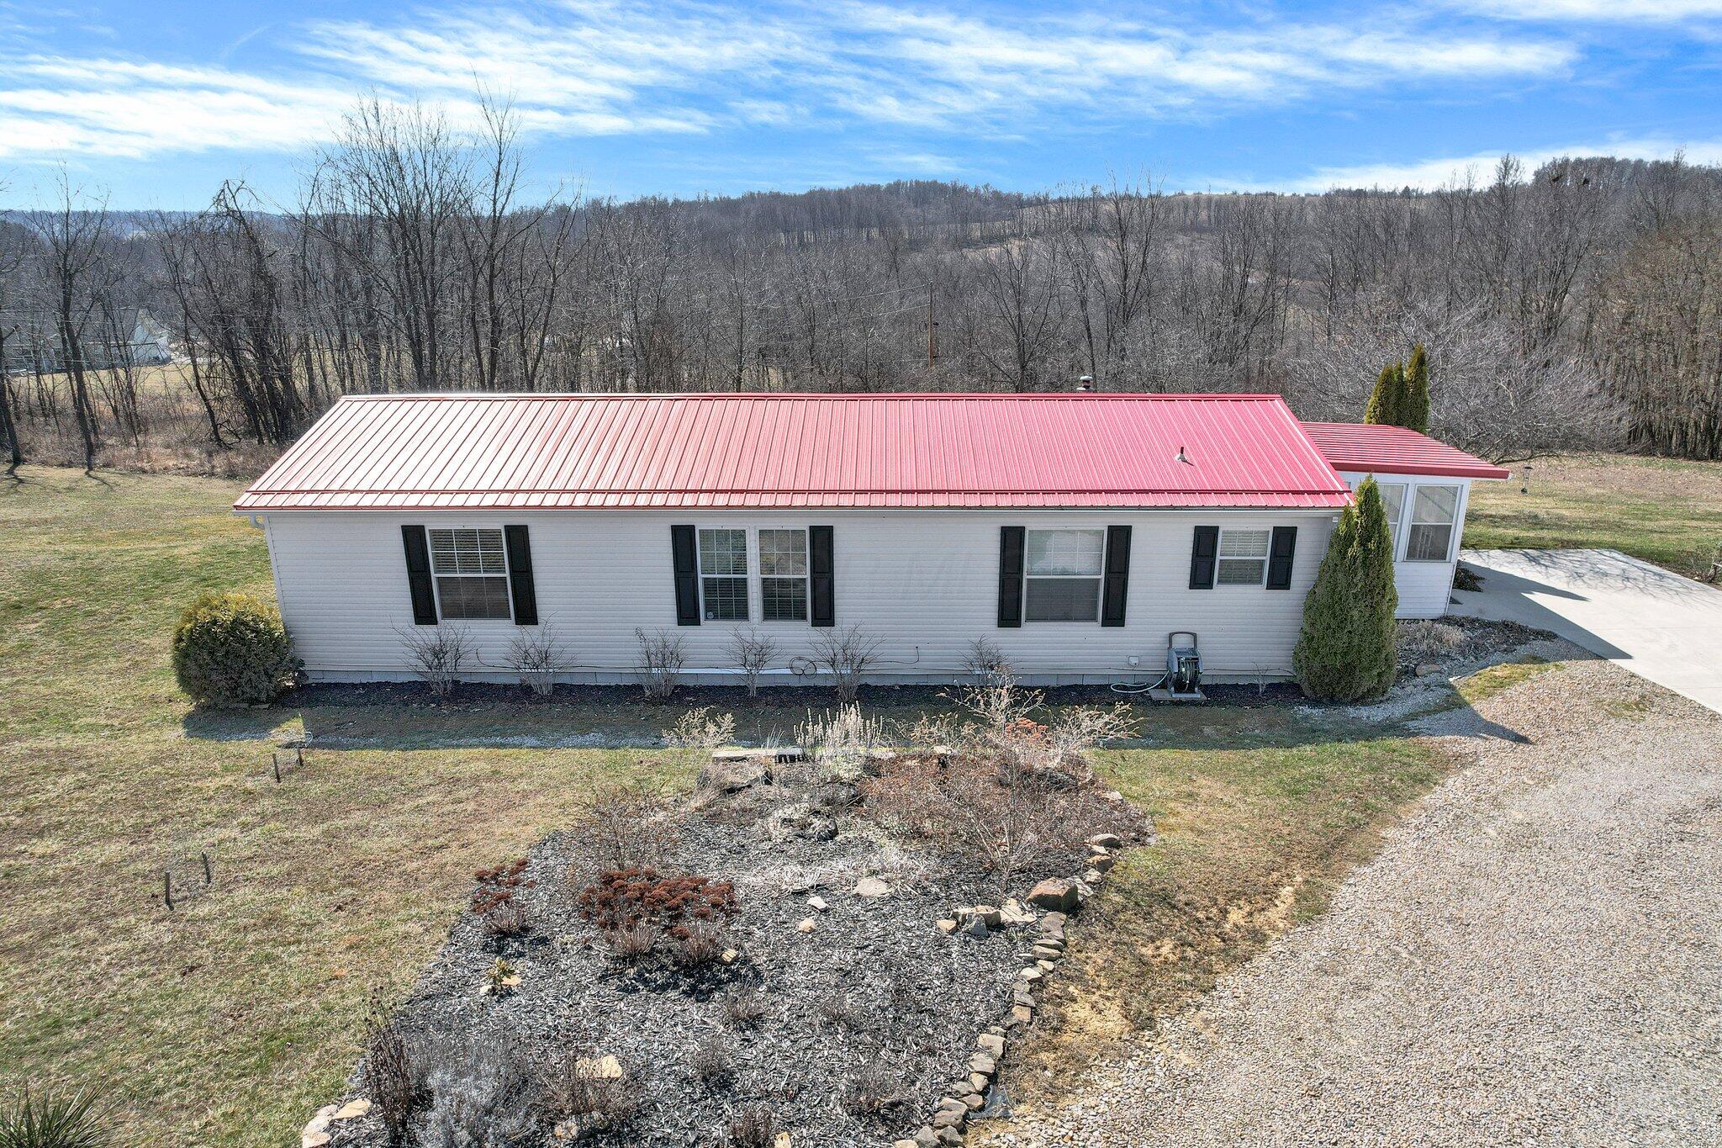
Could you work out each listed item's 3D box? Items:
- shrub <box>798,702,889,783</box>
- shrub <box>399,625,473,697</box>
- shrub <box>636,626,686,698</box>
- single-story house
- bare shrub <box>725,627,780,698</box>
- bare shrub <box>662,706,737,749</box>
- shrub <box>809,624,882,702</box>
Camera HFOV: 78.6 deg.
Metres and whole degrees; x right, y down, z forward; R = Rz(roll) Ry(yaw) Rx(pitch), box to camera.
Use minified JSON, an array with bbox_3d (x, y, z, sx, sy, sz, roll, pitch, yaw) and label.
[{"bbox_3d":[-0.242,2.138,13.927,1.214,0.976,1.000,0,18,2],"label":"shrub"},{"bbox_3d":[-6.529,1.325,16.153,1.152,1.152,0.950,0,18,2],"label":"shrub"},{"bbox_3d":[-3.055,1.349,16.031,0.805,1.130,0.780,0,18,2],"label":"shrub"},{"bbox_3d":[0.935,-1.200,18.972,20.082,4.079,7.341,0,18,2],"label":"single-story house"},{"bbox_3d":[-1.648,1.347,16.007,0.863,1.128,0.800,0,18,2],"label":"bare shrub"},{"bbox_3d":[-2.258,2.100,14.640,1.055,0.581,0.850,0,18,2],"label":"bare shrub"},{"bbox_3d":[-0.234,1.326,15.872,1.097,1.228,0.950,0,18,2],"label":"shrub"}]

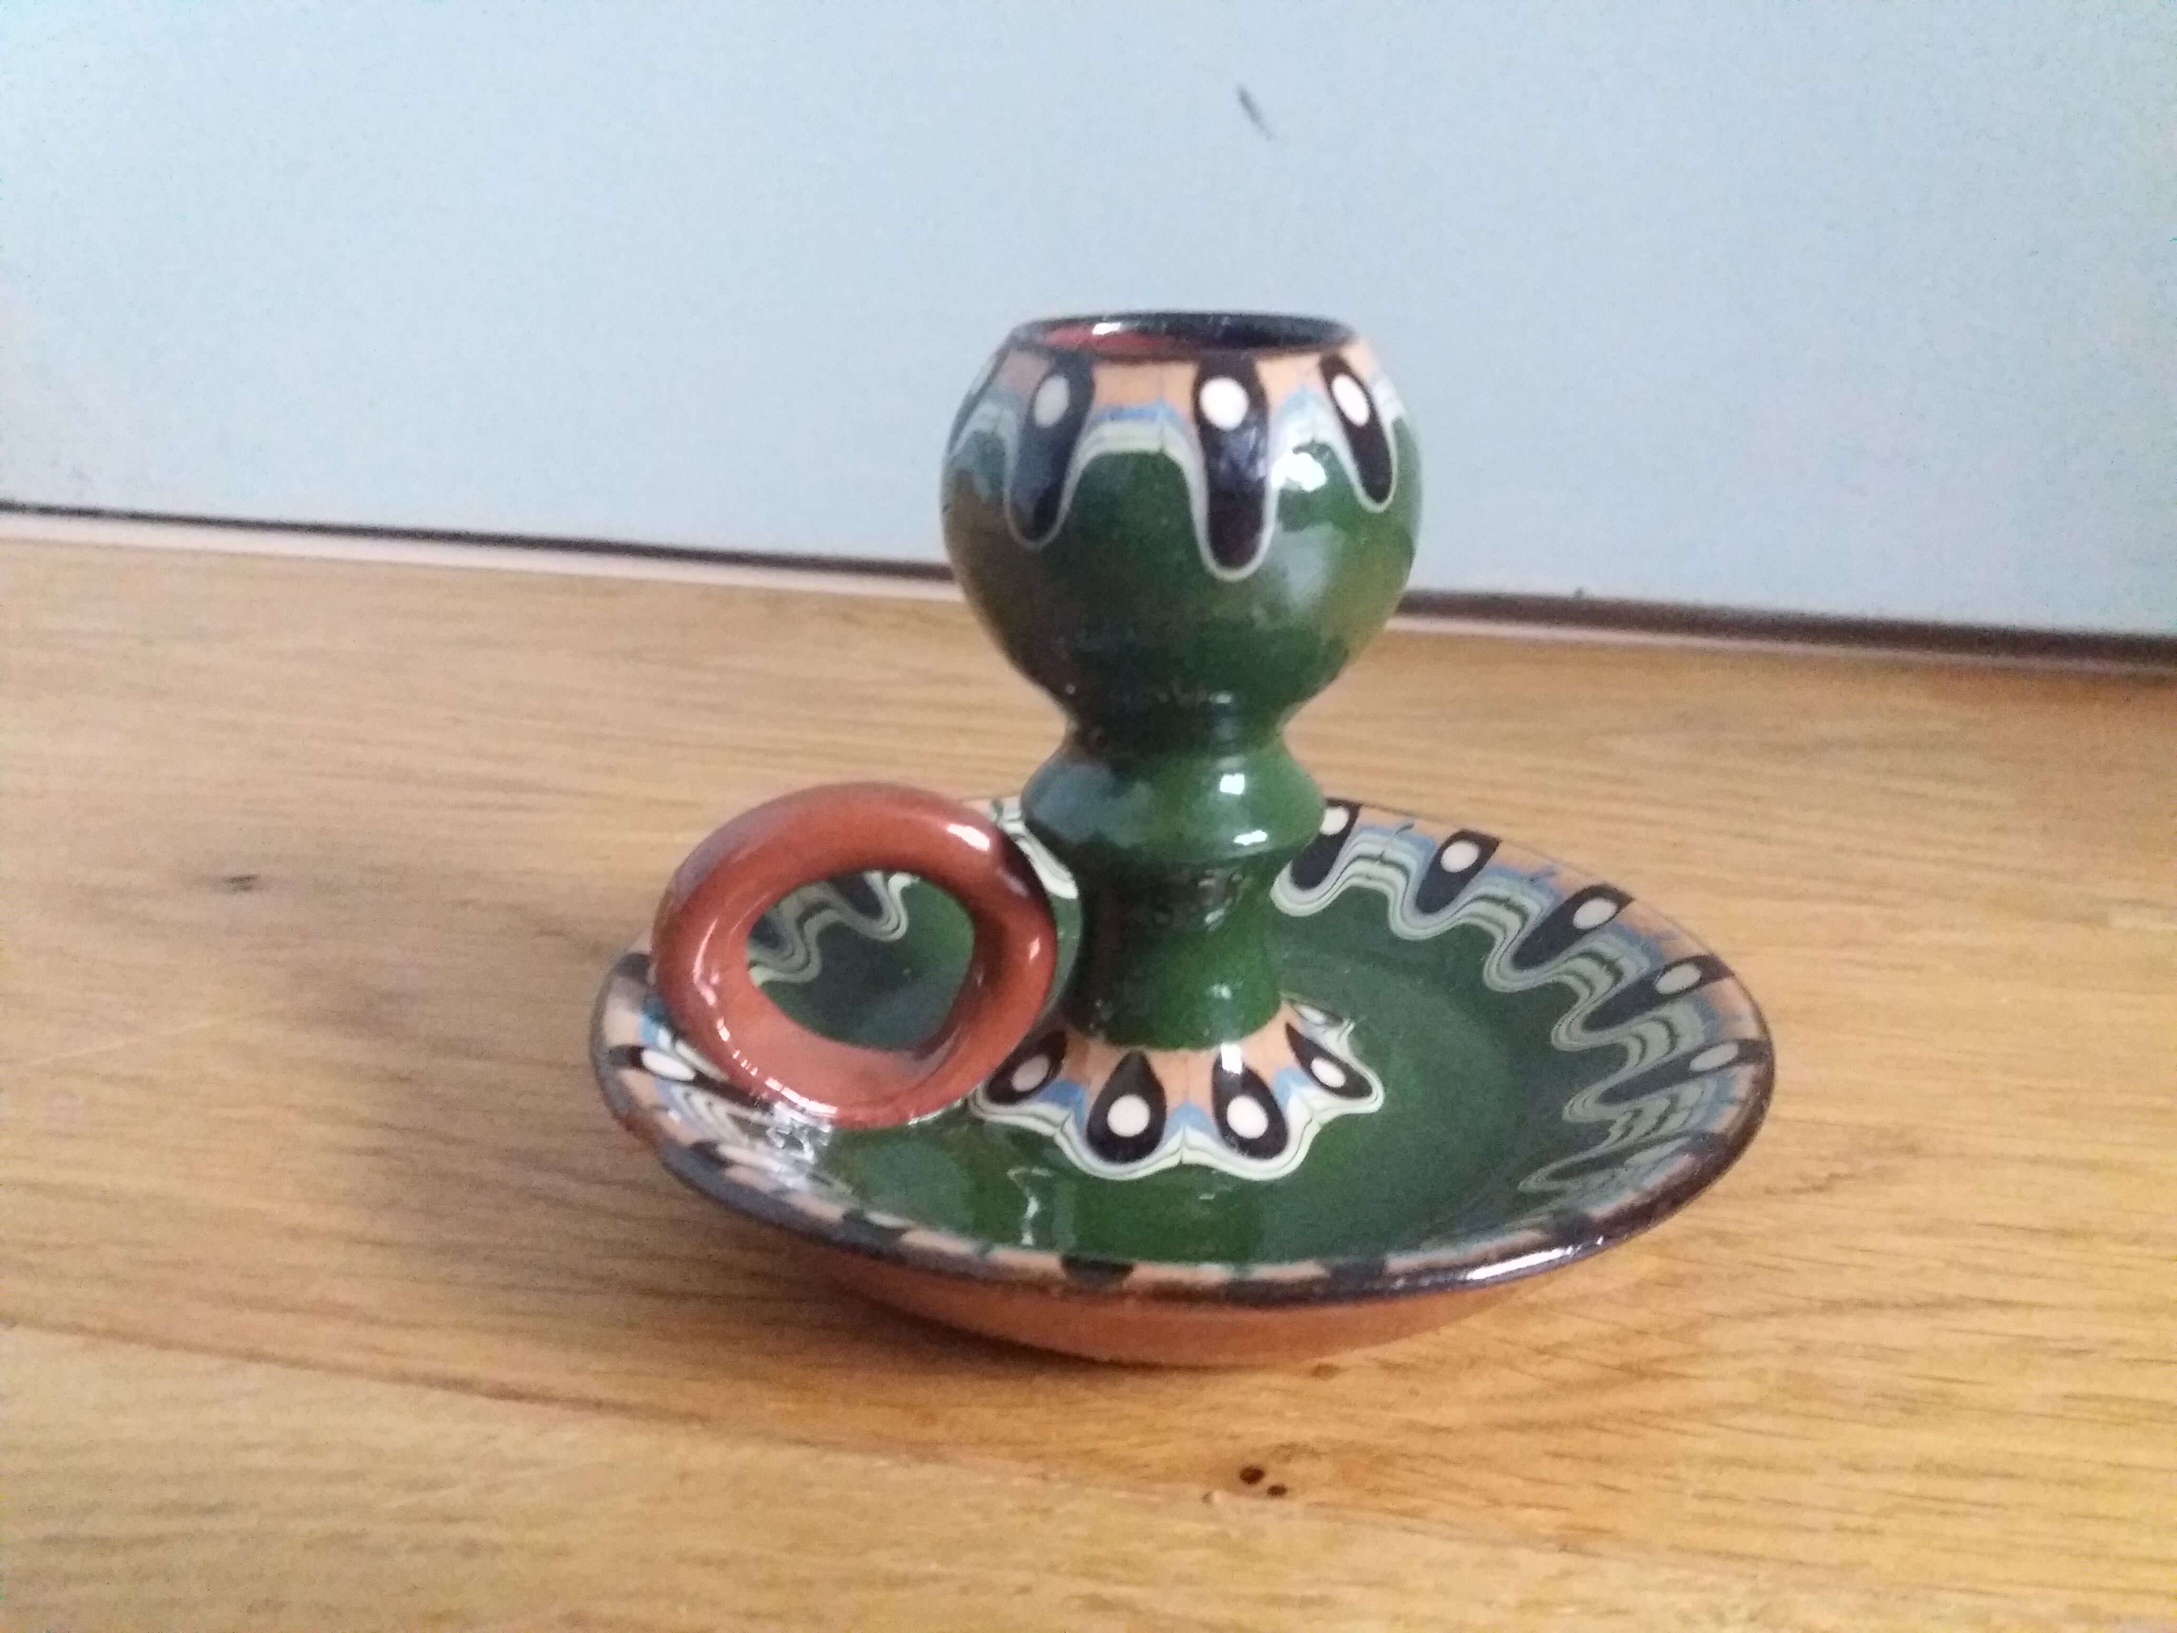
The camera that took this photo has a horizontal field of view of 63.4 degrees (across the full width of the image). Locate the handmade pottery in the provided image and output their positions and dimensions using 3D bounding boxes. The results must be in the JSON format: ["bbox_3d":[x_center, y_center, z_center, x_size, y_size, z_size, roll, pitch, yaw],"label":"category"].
[{"bbox_3d":[0.009,-0.004,0.175,0.116,0.086,0.116,-10,23,-26],"label":"handmade pottery"}]

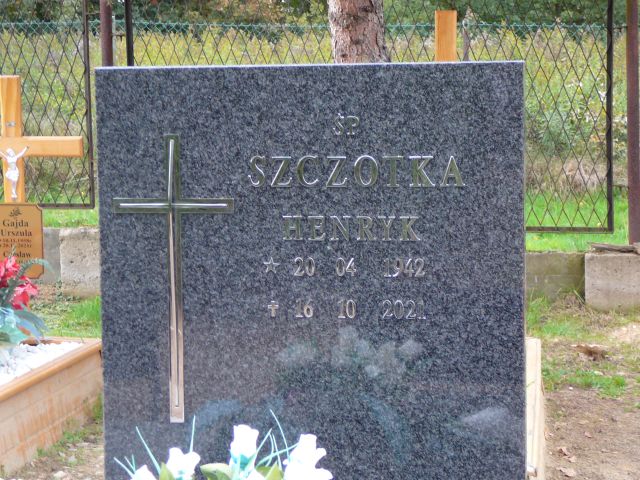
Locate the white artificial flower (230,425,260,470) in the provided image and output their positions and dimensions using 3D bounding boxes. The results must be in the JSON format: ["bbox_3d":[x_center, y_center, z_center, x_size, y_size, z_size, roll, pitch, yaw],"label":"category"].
[{"bbox_3d":[-0.099,0.276,2.140,0.040,0.060,0.040,0,5,6],"label":"white artificial flower"}]

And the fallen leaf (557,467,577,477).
[{"bbox_3d":[0.759,0.712,4.950,0.063,0.020,0.055,-1,5,0],"label":"fallen leaf"}]

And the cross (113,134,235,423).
[{"bbox_3d":[-0.244,0.064,2.690,0.203,0.480,0.016,0,3,7],"label":"cross"}]

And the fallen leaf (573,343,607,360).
[{"bbox_3d":[1.206,0.499,7.200,0.150,0.060,0.110,-1,5,0],"label":"fallen leaf"}]

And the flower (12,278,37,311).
[{"bbox_3d":[-1.062,0.193,5.800,0.094,0.120,0.095,-2,5,-14],"label":"flower"}]

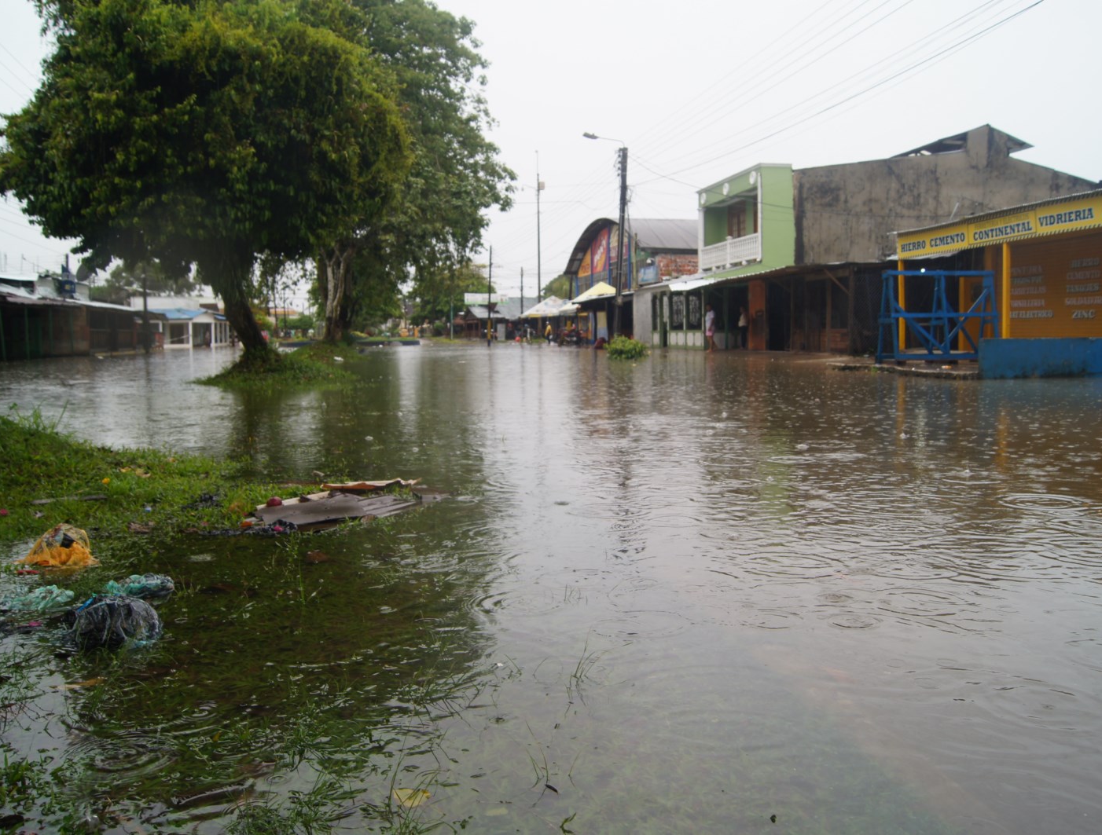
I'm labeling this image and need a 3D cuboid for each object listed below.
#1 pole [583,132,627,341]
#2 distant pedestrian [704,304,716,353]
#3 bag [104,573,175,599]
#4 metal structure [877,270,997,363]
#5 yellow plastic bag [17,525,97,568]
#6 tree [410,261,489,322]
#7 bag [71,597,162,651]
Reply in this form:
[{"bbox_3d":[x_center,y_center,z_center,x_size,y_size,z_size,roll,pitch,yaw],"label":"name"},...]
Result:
[{"bbox_3d":[1.669,-5.432,29.703,1.350,6.950,0.330,-2,5,-11],"label":"pole"},{"bbox_3d":[5.260,-2.944,31.133,0.360,1.580,0.420,-3,5,-20],"label":"distant pedestrian"},{"bbox_3d":[-0.993,0.395,2.265,0.172,0.045,0.120,-3,5,-24],"label":"bag"},{"bbox_3d":[6.293,-1.635,15.336,1.770,1.490,0.680,-1,5,-6],"label":"metal structure"},{"bbox_3d":[-1.362,0.345,2.595,0.205,0.100,0.180,-3,6,-28],"label":"yellow plastic bag"},{"bbox_3d":[-10.440,-12.251,99.646,8.200,8.300,7.800,-1,5,0],"label":"tree"},{"bbox_3d":[-0.890,0.404,1.917,0.172,0.085,0.150,-3,5,-25],"label":"bag"}]

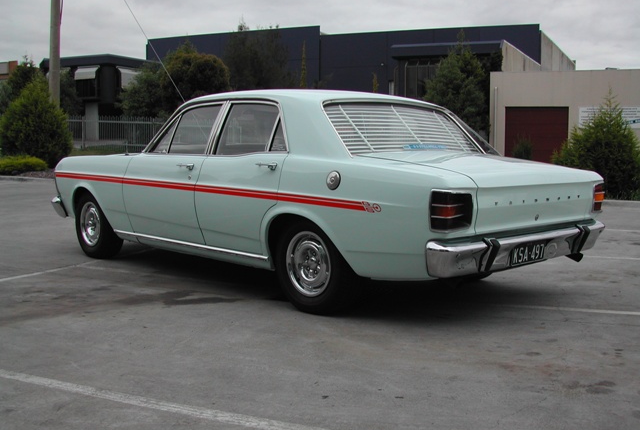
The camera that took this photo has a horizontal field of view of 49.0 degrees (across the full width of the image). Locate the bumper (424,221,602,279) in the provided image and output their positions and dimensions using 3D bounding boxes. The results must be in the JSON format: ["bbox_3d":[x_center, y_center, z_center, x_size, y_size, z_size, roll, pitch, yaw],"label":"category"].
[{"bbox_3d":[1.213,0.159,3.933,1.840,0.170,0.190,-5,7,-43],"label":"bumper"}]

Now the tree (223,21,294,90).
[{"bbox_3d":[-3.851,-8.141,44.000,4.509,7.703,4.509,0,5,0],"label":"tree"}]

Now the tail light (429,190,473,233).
[{"bbox_3d":[0.632,-0.018,3.394,0.250,0.190,0.110,-5,7,-43],"label":"tail light"}]

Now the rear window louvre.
[{"bbox_3d":[0.570,-0.549,4.551,1.250,0.440,0.090,-5,-38,-43],"label":"rear window louvre"}]

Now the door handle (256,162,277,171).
[{"bbox_3d":[-0.327,-0.292,4.201,0.050,0.050,0.188,-5,7,-43],"label":"door handle"}]

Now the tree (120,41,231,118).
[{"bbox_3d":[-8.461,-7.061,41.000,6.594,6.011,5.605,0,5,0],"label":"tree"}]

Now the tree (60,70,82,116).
[{"bbox_3d":[-14.432,-6.120,40.000,1.822,4.327,1.822,0,5,0],"label":"tree"}]

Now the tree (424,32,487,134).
[{"bbox_3d":[6.994,-6.123,36.000,3.279,6.456,3.279,0,5,0],"label":"tree"}]

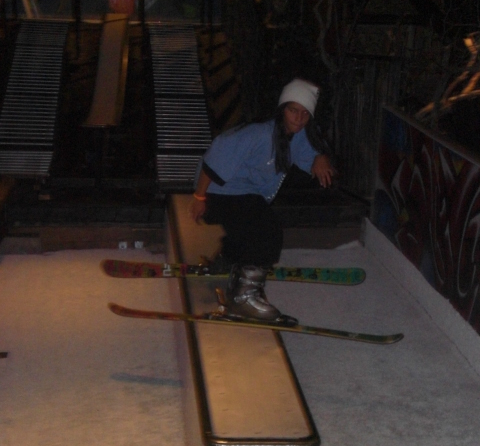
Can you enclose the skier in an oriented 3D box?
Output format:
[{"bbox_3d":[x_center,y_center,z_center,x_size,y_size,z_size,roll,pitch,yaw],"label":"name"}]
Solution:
[{"bbox_3d":[0.130,-0.165,6.150,0.780,1.180,0.800,13,17,38],"label":"skier"}]

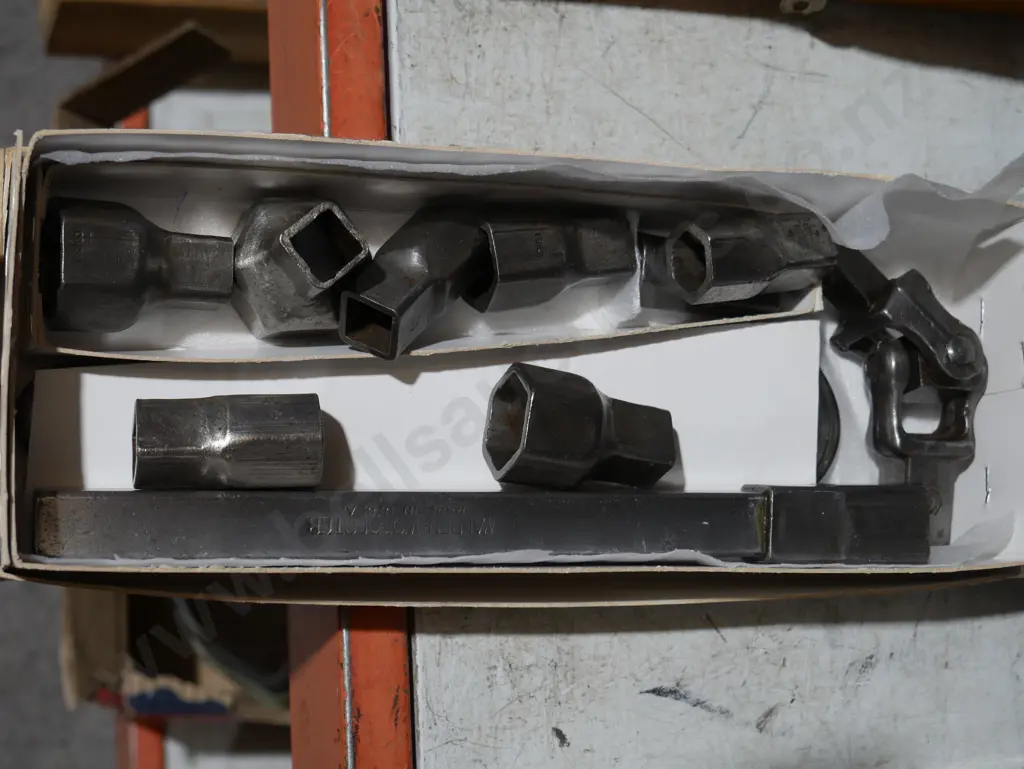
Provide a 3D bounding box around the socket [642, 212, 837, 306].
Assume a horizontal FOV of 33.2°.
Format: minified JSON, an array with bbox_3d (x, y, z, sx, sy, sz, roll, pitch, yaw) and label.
[{"bbox_3d":[0.082,-0.042,0.571,0.051,0.025,0.028,-6,86,-20],"label":"socket"}]

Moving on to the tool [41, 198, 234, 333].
[{"bbox_3d":[-0.121,-0.039,0.559,0.060,0.039,0.044,0,85,-18],"label":"tool"}]

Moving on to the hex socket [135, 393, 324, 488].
[{"bbox_3d":[-0.085,0.017,0.515,0.054,0.028,0.029,0,84,-16],"label":"hex socket"}]

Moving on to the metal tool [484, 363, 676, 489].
[{"bbox_3d":[0.024,0.016,0.550,0.056,0.033,0.037,11,81,-23],"label":"metal tool"}]

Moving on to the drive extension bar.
[{"bbox_3d":[0.000,0.043,0.525,0.280,0.022,0.024,1,84,-16],"label":"drive extension bar"}]

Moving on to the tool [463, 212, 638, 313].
[{"bbox_3d":[0.013,-0.041,0.556,0.052,0.028,0.032,-7,86,-22],"label":"tool"}]

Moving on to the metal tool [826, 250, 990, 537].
[{"bbox_3d":[0.143,0.003,0.616,0.054,0.040,0.112,-10,87,-15],"label":"metal tool"}]

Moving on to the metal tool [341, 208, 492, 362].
[{"bbox_3d":[-0.030,-0.034,0.554,0.033,0.031,0.058,48,45,-6],"label":"metal tool"}]

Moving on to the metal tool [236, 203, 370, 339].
[{"bbox_3d":[-0.066,-0.039,0.553,0.045,0.059,0.041,-10,85,-18],"label":"metal tool"}]

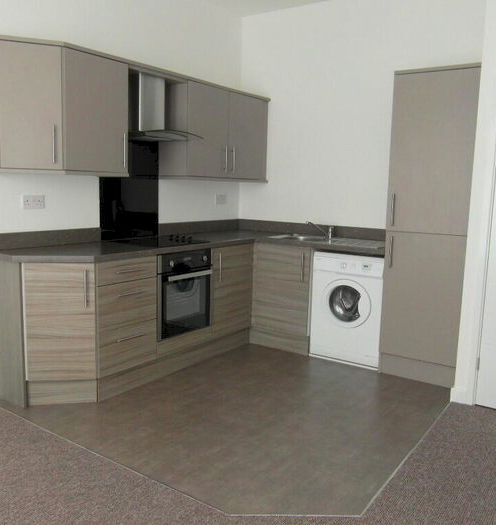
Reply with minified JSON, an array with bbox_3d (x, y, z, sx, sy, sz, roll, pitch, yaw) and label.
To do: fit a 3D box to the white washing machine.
[{"bbox_3d":[0.909,0.342,3.968,0.586,0.862,0.570,7,10,35],"label":"white washing machine"}]

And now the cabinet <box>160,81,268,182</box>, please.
[{"bbox_3d":[-0.272,-1.112,4.333,0.330,0.767,1.122,7,10,35],"label":"cabinet"}]

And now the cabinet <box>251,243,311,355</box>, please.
[{"bbox_3d":[0.439,0.271,4.309,0.575,0.886,0.598,7,10,35],"label":"cabinet"}]

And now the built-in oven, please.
[{"bbox_3d":[-0.660,0.199,3.703,0.570,0.606,0.585,7,10,35],"label":"built-in oven"}]

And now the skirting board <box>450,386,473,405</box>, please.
[{"bbox_3d":[1.373,0.859,3.115,0.125,0.100,0.025,7,10,35],"label":"skirting board"}]

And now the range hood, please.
[{"bbox_3d":[-0.704,-1.122,3.579,0.500,0.450,0.587,7,10,35],"label":"range hood"}]

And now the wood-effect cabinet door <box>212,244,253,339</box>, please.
[{"bbox_3d":[-0.135,0.224,4.007,0.024,0.729,0.535,7,10,36],"label":"wood-effect cabinet door"}]

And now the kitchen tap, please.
[{"bbox_3d":[0.623,-0.280,4.250,0.250,0.145,0.050,4,9,21],"label":"kitchen tap"}]

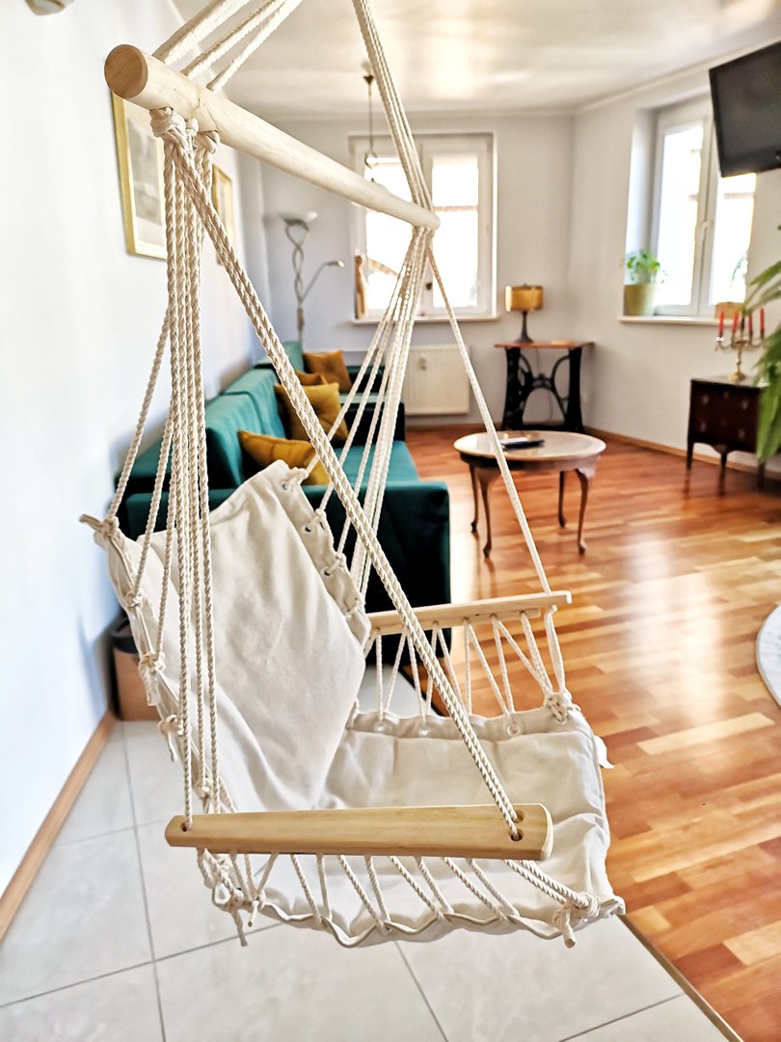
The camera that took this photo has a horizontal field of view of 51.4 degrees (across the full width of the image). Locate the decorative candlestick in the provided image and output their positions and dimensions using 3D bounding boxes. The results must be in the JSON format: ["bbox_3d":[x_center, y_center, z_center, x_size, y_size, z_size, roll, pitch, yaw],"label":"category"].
[{"bbox_3d":[2.191,-1.117,5.128,0.312,0.444,0.292,4,17,19],"label":"decorative candlestick"}]

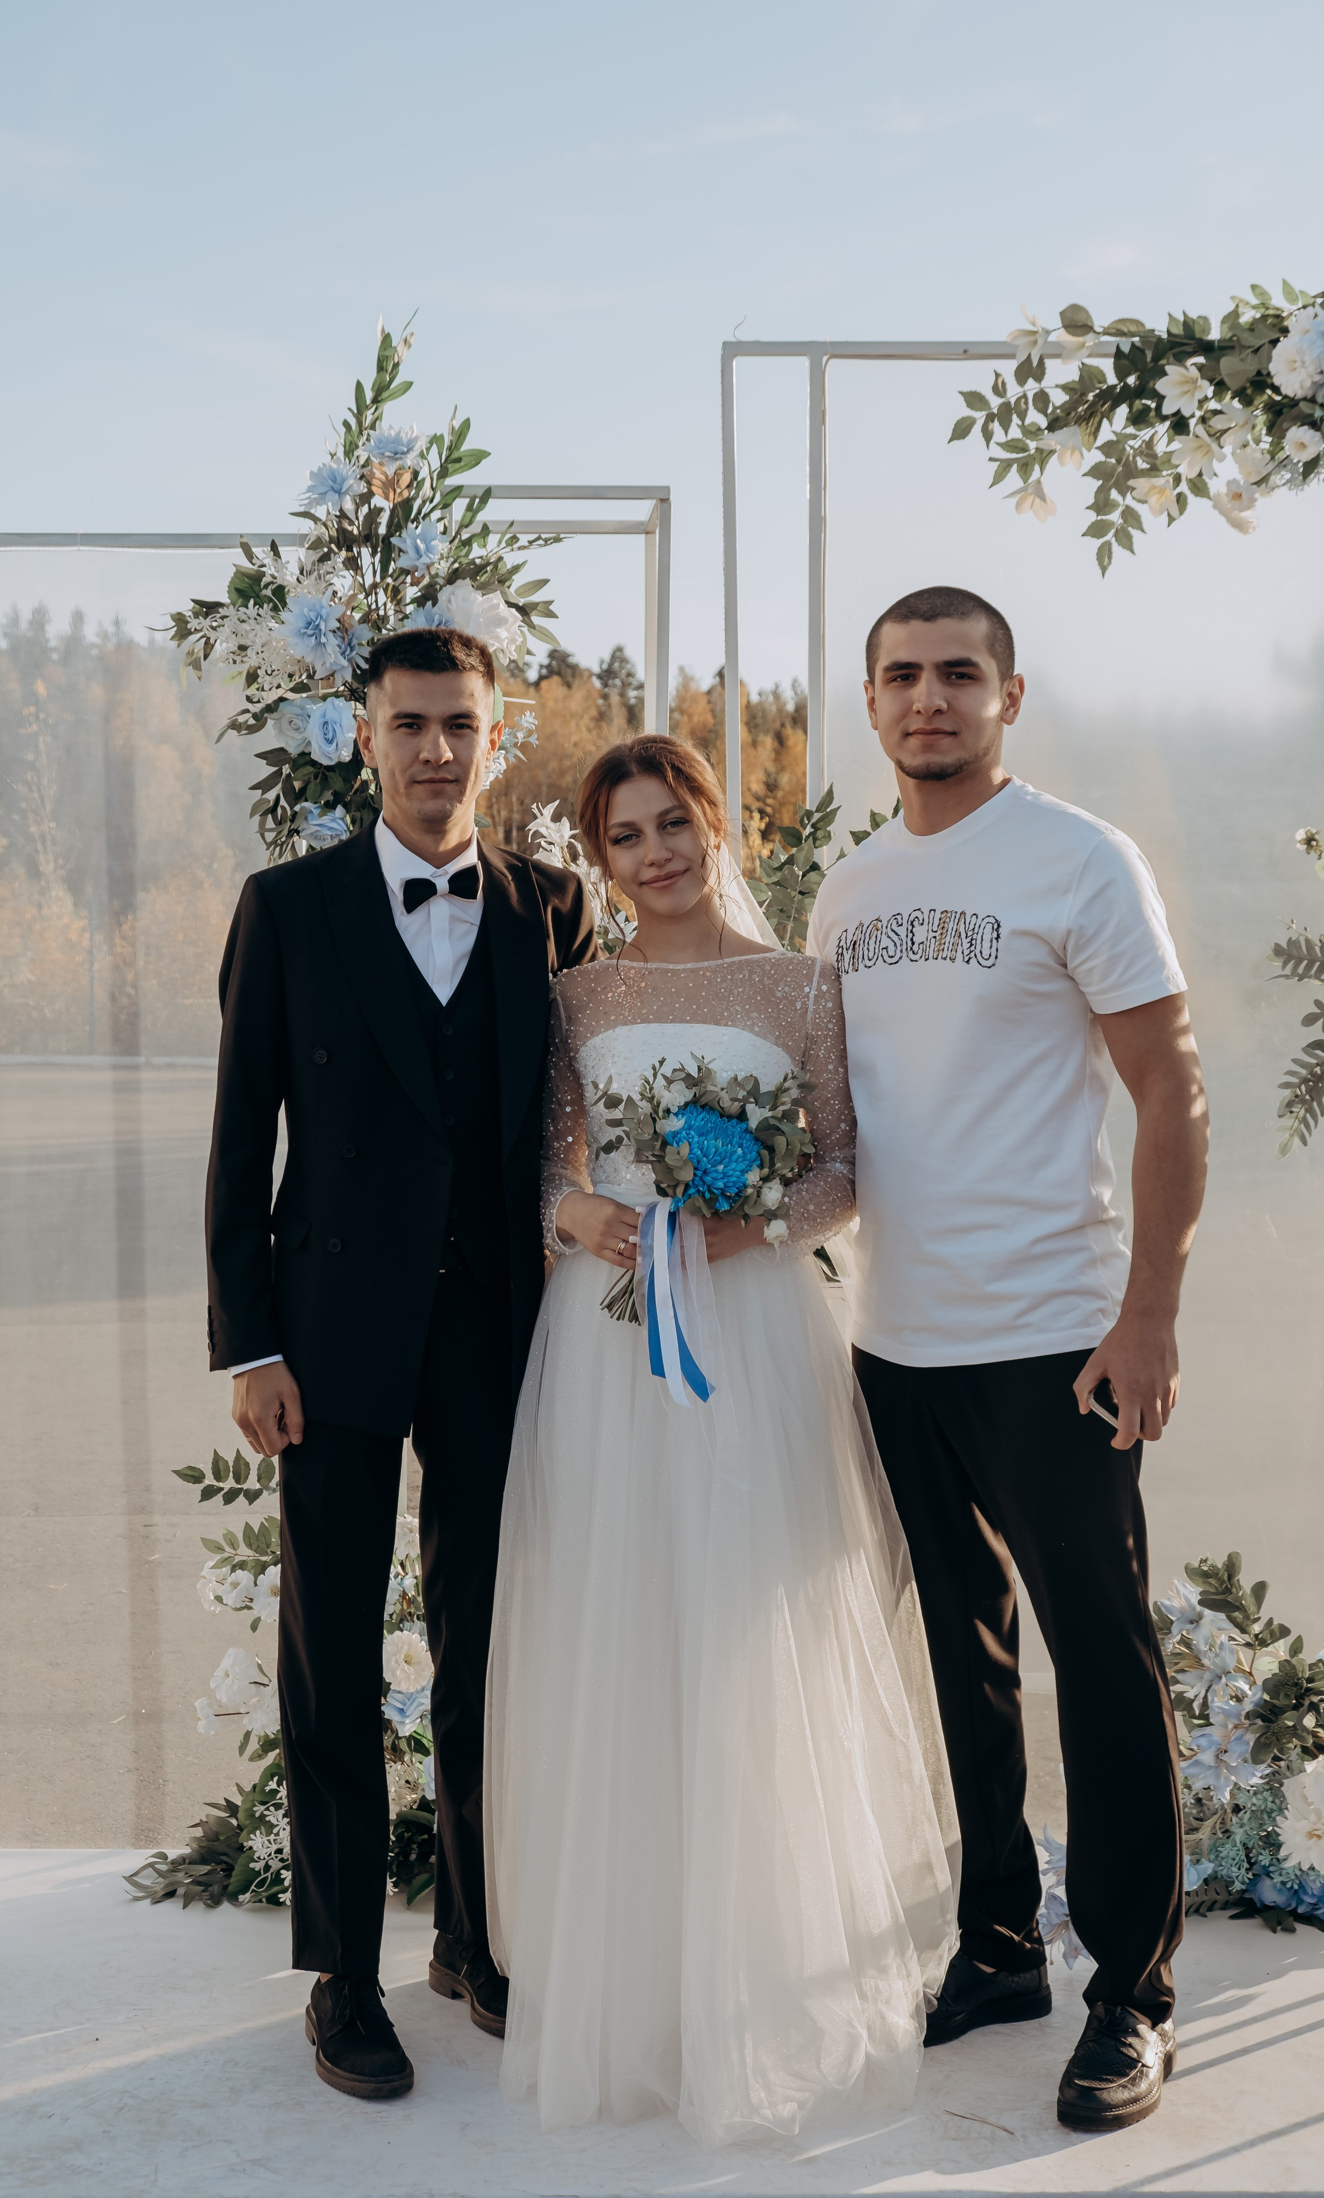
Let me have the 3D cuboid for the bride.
[{"bbox_3d":[0.070,0.376,3.410,0.560,1.639,0.560,0,1,-2],"label":"bride"}]

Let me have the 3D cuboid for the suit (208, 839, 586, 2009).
[{"bbox_3d":[-0.327,0.375,3.460,0.480,1.438,0.310,0,1,-12],"label":"suit"}]

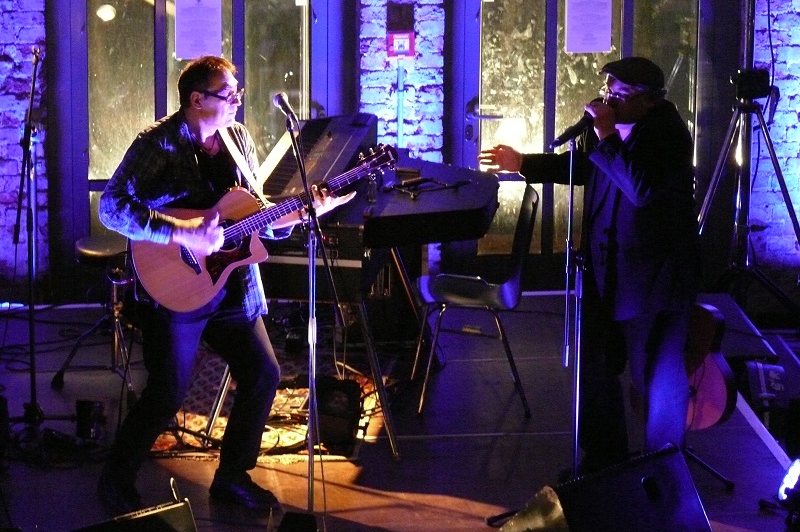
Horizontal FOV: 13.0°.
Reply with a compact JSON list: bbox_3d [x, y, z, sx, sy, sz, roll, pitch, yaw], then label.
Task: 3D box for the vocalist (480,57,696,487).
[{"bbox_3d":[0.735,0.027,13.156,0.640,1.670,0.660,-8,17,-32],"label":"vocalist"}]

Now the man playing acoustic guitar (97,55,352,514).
[{"bbox_3d":[-0.633,0.075,12.820,0.780,1.720,0.640,-9,17,-34],"label":"man playing acoustic guitar"}]

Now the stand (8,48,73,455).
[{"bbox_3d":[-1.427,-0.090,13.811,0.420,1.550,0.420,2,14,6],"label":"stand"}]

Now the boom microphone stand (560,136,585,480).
[{"bbox_3d":[0.627,0.222,12.782,0.480,1.470,0.500,3,14,11],"label":"boom microphone stand"}]

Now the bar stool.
[{"bbox_3d":[-1.198,0.186,14.735,0.480,0.570,0.480,0,14,0],"label":"bar stool"}]

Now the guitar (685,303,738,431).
[{"bbox_3d":[1.097,0.120,13.400,0.390,1.020,0.100,6,6,21],"label":"guitar"}]

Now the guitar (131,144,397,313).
[{"bbox_3d":[-0.483,-0.185,12.620,1.040,0.410,0.120,-26,15,-13],"label":"guitar"}]

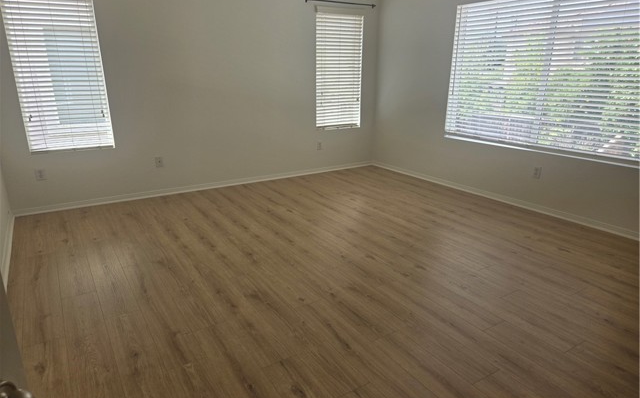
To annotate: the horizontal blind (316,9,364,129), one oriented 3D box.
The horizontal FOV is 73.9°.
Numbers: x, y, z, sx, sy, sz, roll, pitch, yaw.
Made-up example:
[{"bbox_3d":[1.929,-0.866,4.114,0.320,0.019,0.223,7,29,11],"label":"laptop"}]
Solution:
[{"bbox_3d":[0.266,-1.731,5.819,0.763,1.498,0.070,-10,20,-32],"label":"horizontal blind"}]

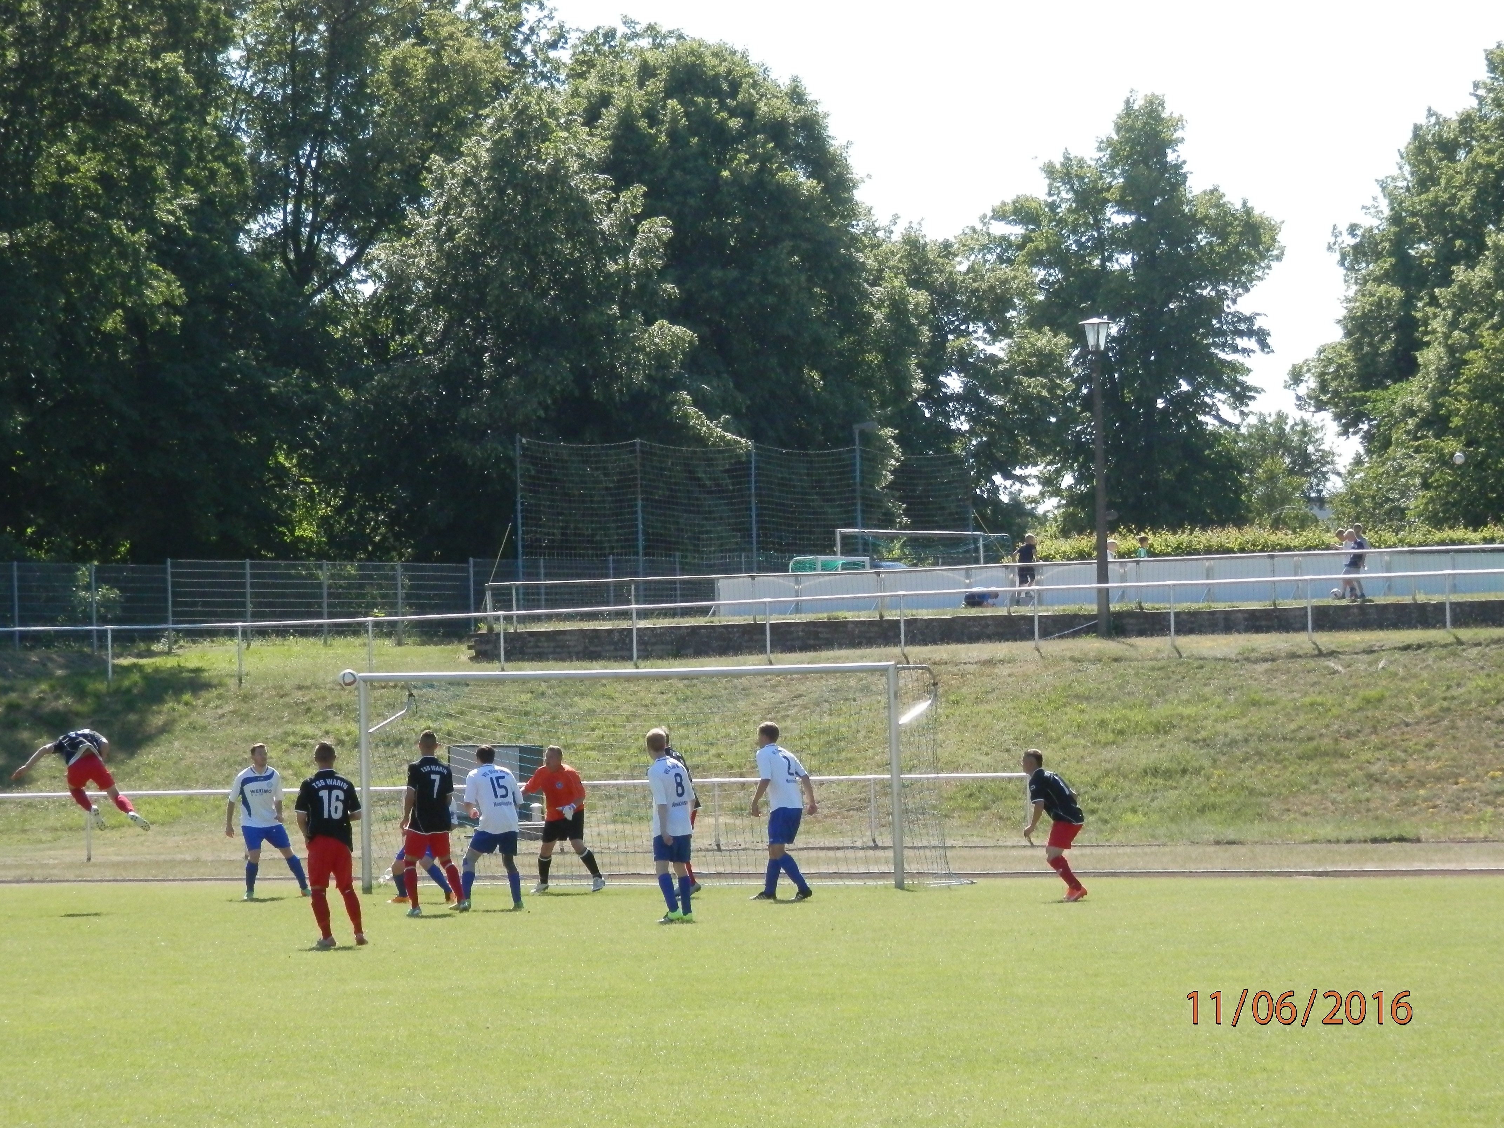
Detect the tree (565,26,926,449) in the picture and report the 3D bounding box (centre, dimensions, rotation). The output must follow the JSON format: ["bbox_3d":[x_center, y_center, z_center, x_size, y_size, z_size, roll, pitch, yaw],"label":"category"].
[{"bbox_3d":[-0.062,-5.521,162.806,9.600,15.160,9.310,-1,-1,0],"label":"tree"}]

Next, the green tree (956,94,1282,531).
[{"bbox_3d":[9.915,-5.176,177.813,8.900,14.630,8.630,-1,-1,0],"label":"green tree"}]

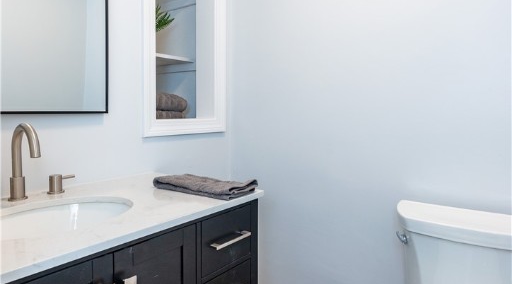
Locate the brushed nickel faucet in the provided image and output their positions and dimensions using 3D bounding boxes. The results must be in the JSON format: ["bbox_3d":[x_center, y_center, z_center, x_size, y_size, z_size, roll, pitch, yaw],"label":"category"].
[{"bbox_3d":[-0.637,0.058,0.943,0.158,0.222,0.048,4,6,34],"label":"brushed nickel faucet"}]

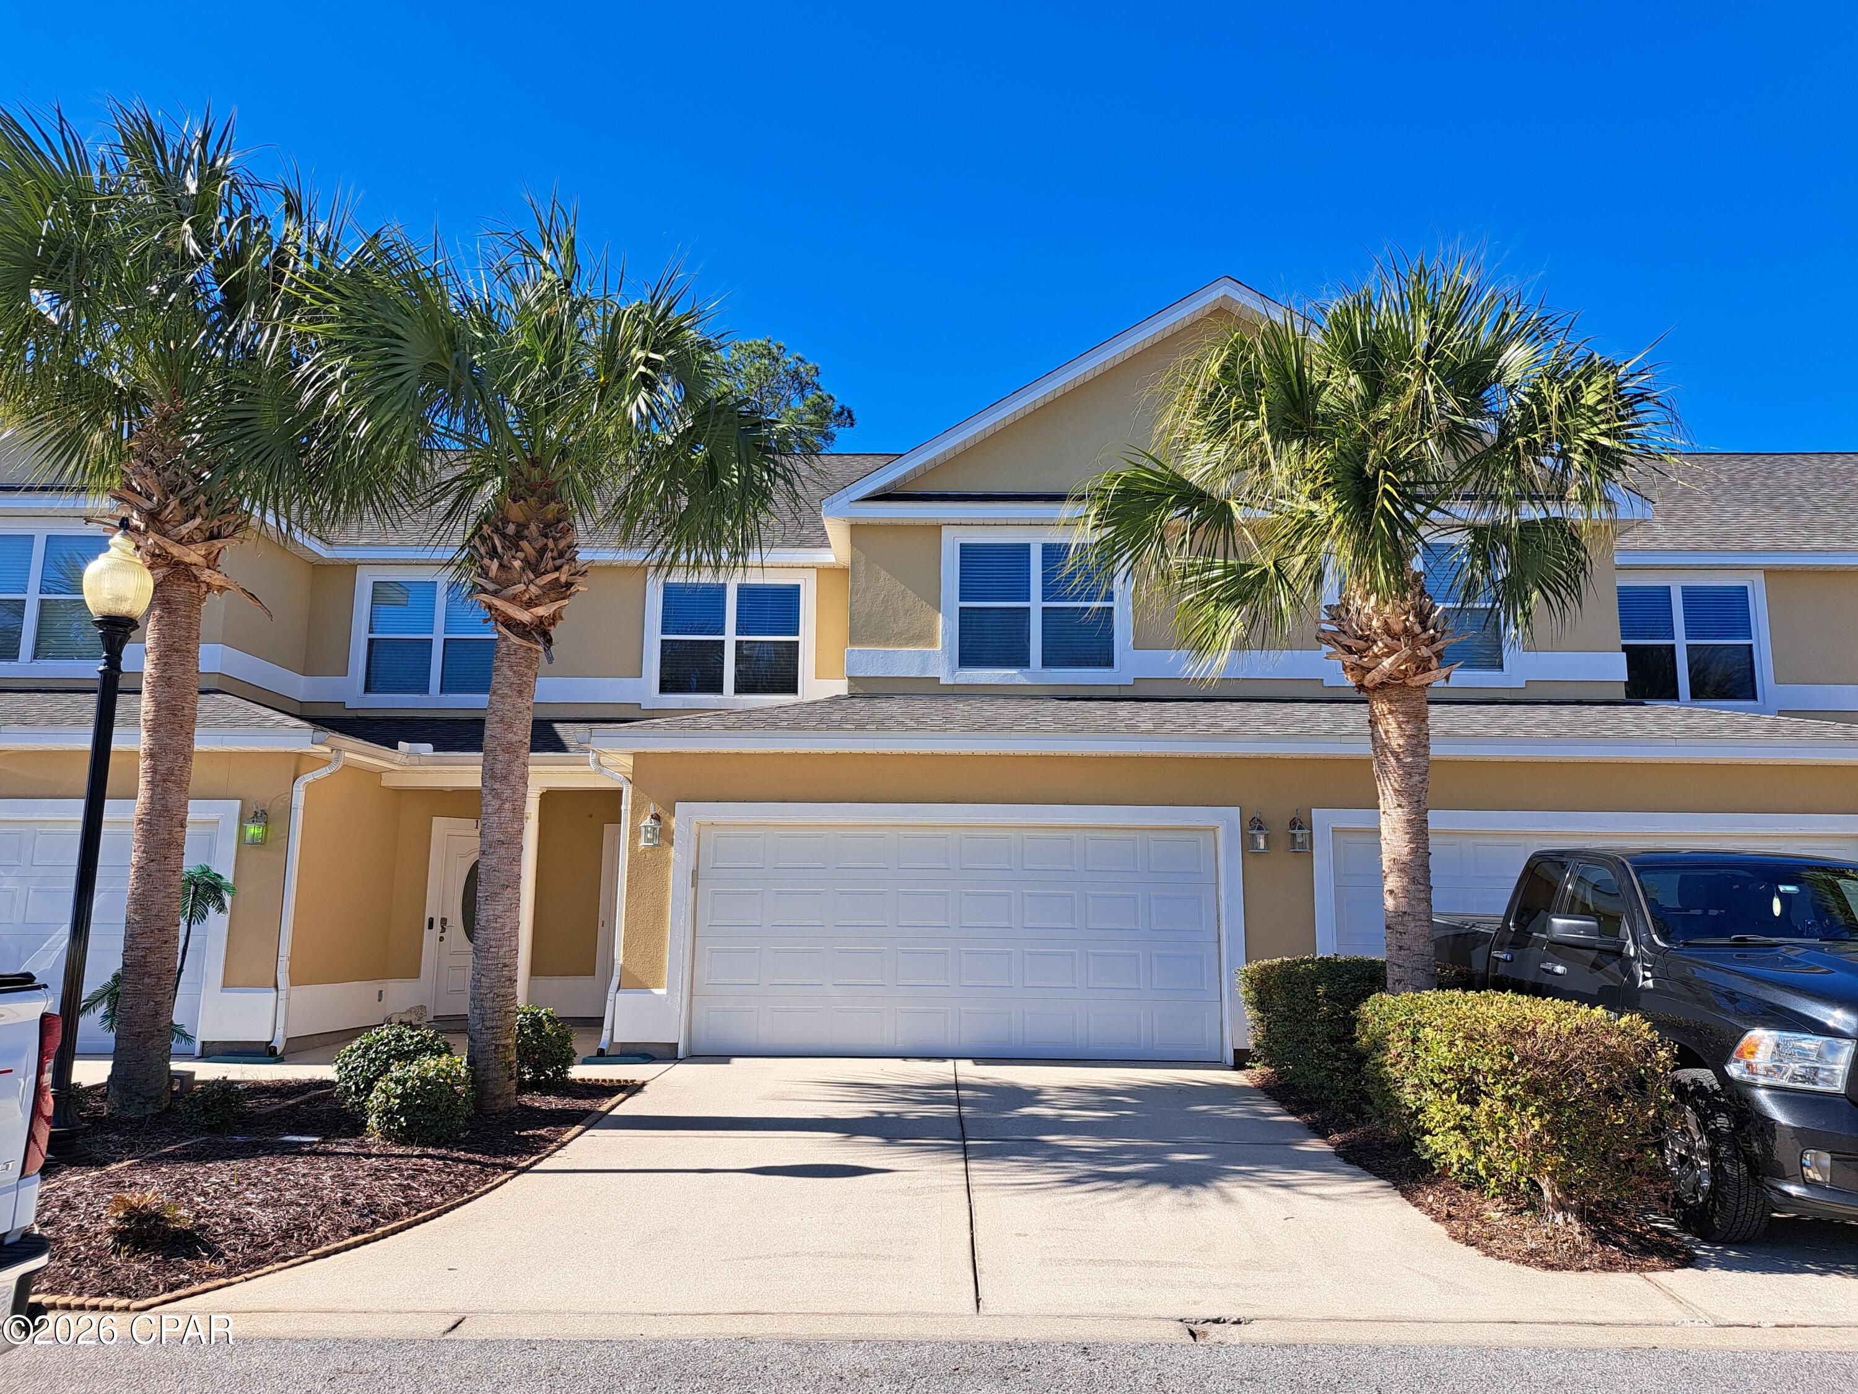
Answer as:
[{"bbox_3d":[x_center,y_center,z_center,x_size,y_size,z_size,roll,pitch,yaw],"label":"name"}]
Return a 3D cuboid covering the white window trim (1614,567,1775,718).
[{"bbox_3d":[9.456,-0.697,16.105,2.150,1.828,0.120,0,-9,1],"label":"white window trim"}]

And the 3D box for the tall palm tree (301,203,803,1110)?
[{"bbox_3d":[-2.993,-0.422,9.735,3.650,6.750,3.550,0,-10,1],"label":"tall palm tree"}]

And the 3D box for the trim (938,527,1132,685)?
[{"bbox_3d":[1.216,-1.036,14.543,2.171,1.817,0.120,0,-9,1],"label":"trim"}]

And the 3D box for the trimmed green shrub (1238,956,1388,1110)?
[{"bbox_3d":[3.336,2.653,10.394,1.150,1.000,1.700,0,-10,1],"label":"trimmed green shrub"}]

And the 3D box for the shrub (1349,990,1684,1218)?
[{"bbox_3d":[3.199,2.234,7.190,1.130,1.051,1.700,0,-9,1],"label":"shrub"}]

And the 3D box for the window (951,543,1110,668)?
[{"bbox_3d":[1.152,-1.007,14.091,1.760,1.490,0.100,0,-10,1],"label":"window"}]

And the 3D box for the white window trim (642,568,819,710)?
[{"bbox_3d":[-2.469,-0.710,15.945,2.100,1.800,0.100,0,-10,1],"label":"white window trim"}]

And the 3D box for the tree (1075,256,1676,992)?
[{"bbox_3d":[3.265,-0.090,9.200,4.219,6.152,4.000,0,-9,1],"label":"tree"}]

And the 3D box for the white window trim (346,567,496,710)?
[{"bbox_3d":[-6.128,-0.734,15.987,2.100,1.800,0.100,0,-10,1],"label":"white window trim"}]

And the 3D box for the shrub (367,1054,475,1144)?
[{"bbox_3d":[-3.200,2.549,8.226,0.670,0.580,0.660,0,-10,1],"label":"shrub"}]

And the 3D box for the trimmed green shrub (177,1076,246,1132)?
[{"bbox_3d":[-4.798,2.708,8.613,0.469,0.305,0.460,0,-9,1],"label":"trimmed green shrub"}]

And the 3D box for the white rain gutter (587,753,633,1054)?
[{"bbox_3d":[-3.051,1.889,12.068,0.400,2.860,0.320,0,-10,1],"label":"white rain gutter"}]

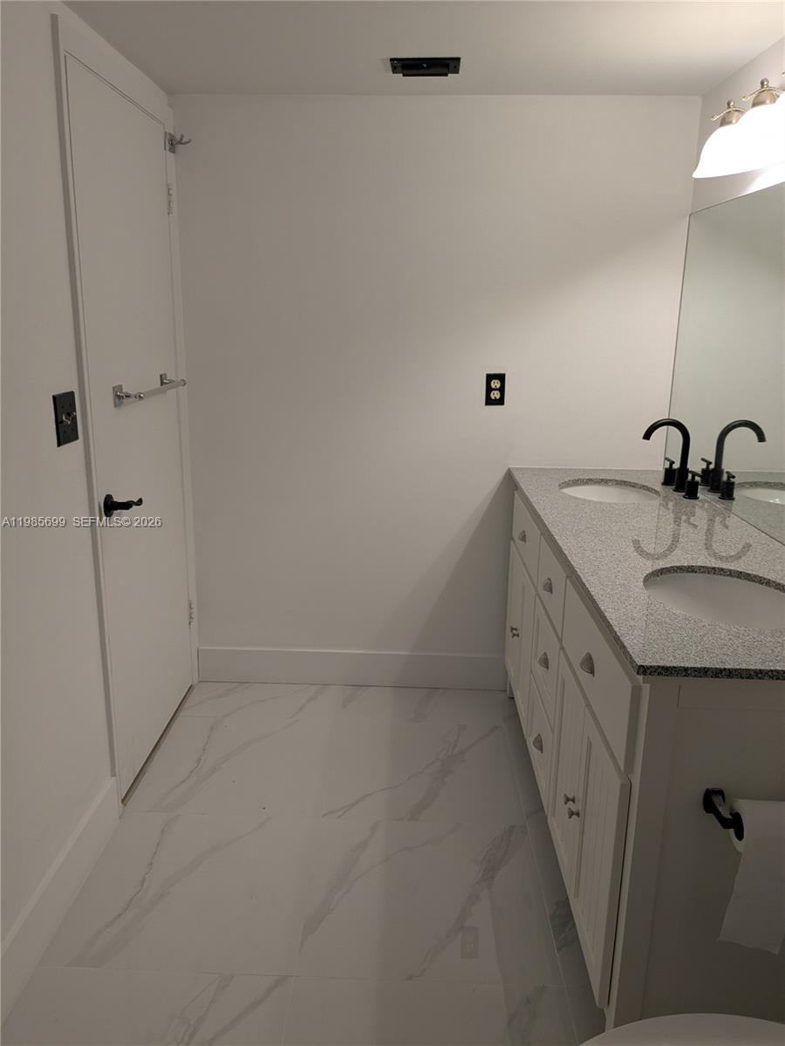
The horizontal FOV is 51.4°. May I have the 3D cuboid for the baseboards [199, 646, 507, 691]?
[{"bbox_3d":[-0.162,0.595,3.288,1.245,0.147,0.016,1,14,1],"label":"baseboards"}]

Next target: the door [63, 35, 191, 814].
[{"bbox_3d":[-0.809,-0.245,2.608,0.040,2.036,0.804,1,14,1],"label":"door"}]

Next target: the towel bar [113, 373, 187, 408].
[{"bbox_3d":[-0.746,-0.420,2.573,0.080,0.060,0.510,1,14,1],"label":"towel bar"}]

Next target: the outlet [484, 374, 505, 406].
[{"bbox_3d":[0.380,-0.489,3.001,0.069,0.115,0.009,1,14,1],"label":"outlet"}]

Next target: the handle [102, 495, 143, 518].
[{"bbox_3d":[-0.767,-0.057,2.344,0.065,0.065,0.144,1,14,1],"label":"handle"}]

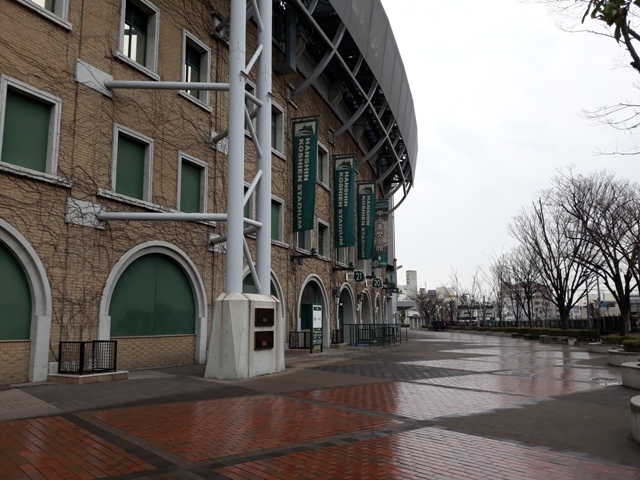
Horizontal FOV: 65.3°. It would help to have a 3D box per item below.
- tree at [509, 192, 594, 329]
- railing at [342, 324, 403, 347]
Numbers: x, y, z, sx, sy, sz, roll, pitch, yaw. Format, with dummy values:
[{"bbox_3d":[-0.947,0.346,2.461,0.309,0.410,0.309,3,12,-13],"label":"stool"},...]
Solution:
[{"bbox_3d":[19.648,1.990,42.005,7.573,12.153,7.194,-1,-9,0],"label":"tree"},{"bbox_3d":[3.419,6.111,31.906,2.609,1.333,6.087,-3,-10,18],"label":"railing"}]

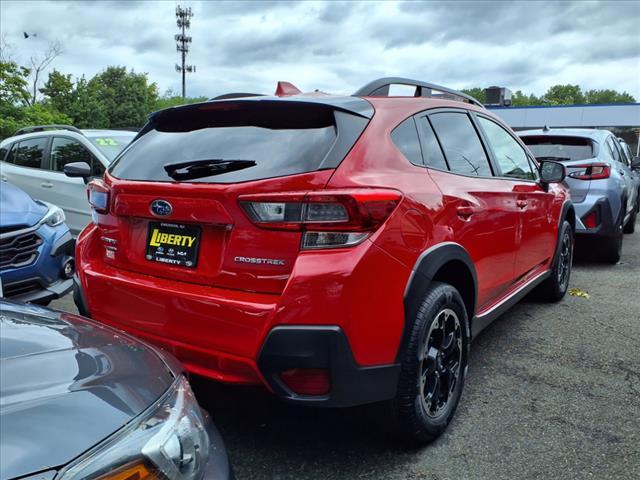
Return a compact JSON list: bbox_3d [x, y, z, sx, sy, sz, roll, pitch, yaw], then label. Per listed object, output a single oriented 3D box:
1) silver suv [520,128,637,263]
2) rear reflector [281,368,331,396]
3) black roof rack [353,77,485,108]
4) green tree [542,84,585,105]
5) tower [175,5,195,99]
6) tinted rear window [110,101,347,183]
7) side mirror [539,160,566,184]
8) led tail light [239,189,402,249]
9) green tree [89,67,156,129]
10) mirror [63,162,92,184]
[{"bbox_3d":[3.534,-0.796,7.287,1.810,1.600,4.480,7,11,35],"label":"silver suv"},{"bbox_3d":[-0.044,0.466,1.633,0.160,0.085,0.050,2,9,8],"label":"rear reflector"},{"bbox_3d":[0.597,-0.713,2.554,0.070,0.130,1.600,7,11,35],"label":"black roof rack"},{"bbox_3d":[30.172,-13.964,62.859,6.000,10.830,6.000,5,10,26],"label":"green tree"},{"bbox_3d":[-31.451,-36.420,117.863,4.610,36.120,4.610,-2,9,-15],"label":"tower"},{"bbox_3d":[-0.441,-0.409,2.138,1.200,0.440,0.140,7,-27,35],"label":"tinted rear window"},{"bbox_3d":[1.588,-0.458,3.404,0.190,0.170,0.140,7,11,35],"label":"side mirror"},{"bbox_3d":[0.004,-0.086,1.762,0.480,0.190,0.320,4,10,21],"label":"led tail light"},{"bbox_3d":[-12.642,-7.695,32.550,4.490,6.940,4.490,-3,10,-21],"label":"green tree"},{"bbox_3d":[-2.313,-0.667,4.746,0.150,0.180,0.210,6,11,34],"label":"mirror"}]

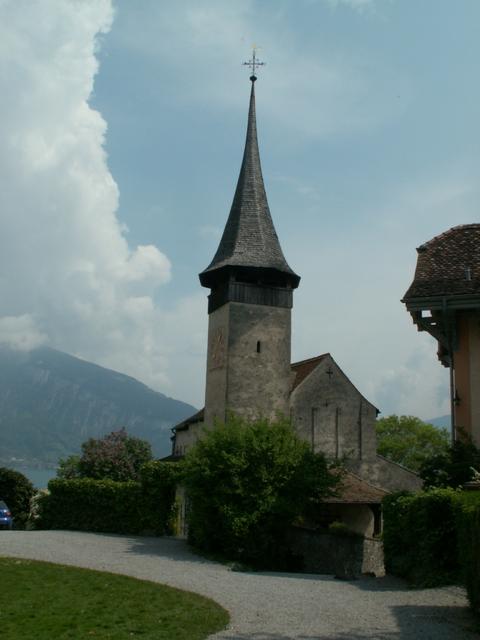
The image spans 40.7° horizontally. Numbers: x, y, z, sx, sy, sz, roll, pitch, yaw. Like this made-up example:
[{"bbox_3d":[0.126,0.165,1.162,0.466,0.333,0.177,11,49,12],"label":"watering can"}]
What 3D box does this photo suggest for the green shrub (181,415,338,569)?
[{"bbox_3d":[0.714,6.245,23.700,5.600,5.300,4.900,1,-13,0],"label":"green shrub"}]

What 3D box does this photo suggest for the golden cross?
[{"bbox_3d":[1.093,-19.062,48.071,1.757,2.841,0.350,6,-13,-20],"label":"golden cross"}]

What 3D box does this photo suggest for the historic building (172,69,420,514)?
[{"bbox_3d":[2.700,-0.719,52.782,14.181,31.946,19.000,6,-13,-20],"label":"historic building"}]

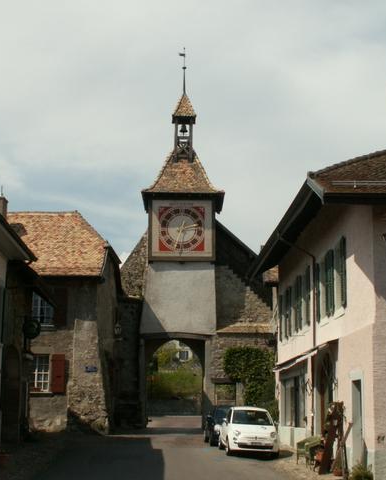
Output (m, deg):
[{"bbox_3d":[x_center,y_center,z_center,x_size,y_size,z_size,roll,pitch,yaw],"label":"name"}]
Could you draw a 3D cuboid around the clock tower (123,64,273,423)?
[{"bbox_3d":[0.320,0.513,47.150,8.292,20.182,5.500,0,-11,0],"label":"clock tower"}]

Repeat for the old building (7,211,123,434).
[{"bbox_3d":[-7.357,4.046,42.381,7.400,11.466,9.000,0,-11,1],"label":"old building"}]

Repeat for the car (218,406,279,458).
[{"bbox_3d":[1.796,6.144,26.290,1.660,1.490,3.550,1,-11,-3],"label":"car"}]

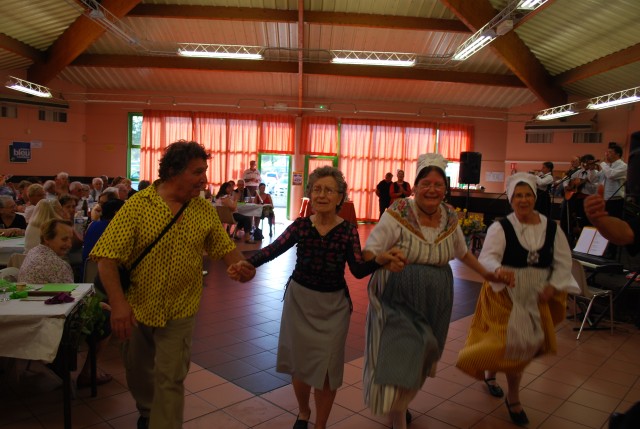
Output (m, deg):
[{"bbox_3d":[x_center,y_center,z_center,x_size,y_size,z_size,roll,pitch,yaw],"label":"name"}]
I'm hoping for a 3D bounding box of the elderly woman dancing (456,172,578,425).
[{"bbox_3d":[1.320,0.523,3.230,0.740,1.580,0.580,2,5,0],"label":"elderly woman dancing"}]

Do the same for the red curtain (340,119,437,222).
[{"bbox_3d":[2.294,-1.457,16.100,3.220,3.450,0.180,1,5,-4],"label":"red curtain"}]

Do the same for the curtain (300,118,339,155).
[{"bbox_3d":[-0.017,-2.629,16.000,1.230,1.230,0.150,2,4,-2],"label":"curtain"}]

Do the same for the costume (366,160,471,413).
[{"bbox_3d":[0.564,0.434,2.930,0.620,1.550,0.520,2,5,0],"label":"costume"}]

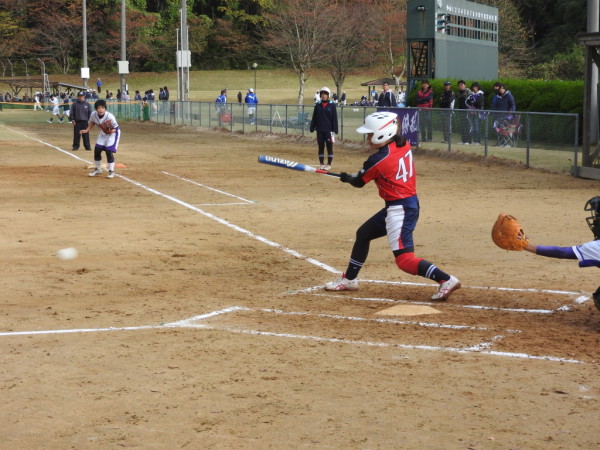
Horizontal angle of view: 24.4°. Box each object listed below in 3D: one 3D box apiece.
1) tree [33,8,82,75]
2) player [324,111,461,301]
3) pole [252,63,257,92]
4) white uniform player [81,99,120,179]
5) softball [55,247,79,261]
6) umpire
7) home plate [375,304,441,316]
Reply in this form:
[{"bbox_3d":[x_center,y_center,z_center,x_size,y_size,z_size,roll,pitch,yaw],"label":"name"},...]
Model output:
[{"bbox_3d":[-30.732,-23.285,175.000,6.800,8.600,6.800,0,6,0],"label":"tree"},{"bbox_3d":[0.718,-0.183,10.509,0.980,1.430,0.560,3,7,32],"label":"player"},{"bbox_3d":[-4.922,-15.870,150.000,0.480,3.400,0.480,0,6,0],"label":"pole"},{"bbox_3d":[-3.511,-1.517,24.400,0.720,1.380,0.620,0,6,3],"label":"white uniform player"},{"bbox_3d":[-1.953,0.238,11.600,0.097,0.097,0.097,0,6,0],"label":"softball"},{"bbox_3d":[-5.651,-2.675,35.700,0.580,1.520,0.360,-1,6,-6],"label":"umpire"},{"bbox_3d":[0.806,0.614,9.777,0.432,0.030,0.432,3,7,30],"label":"home plate"}]

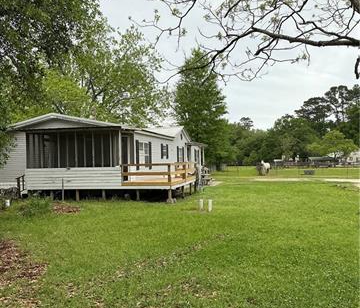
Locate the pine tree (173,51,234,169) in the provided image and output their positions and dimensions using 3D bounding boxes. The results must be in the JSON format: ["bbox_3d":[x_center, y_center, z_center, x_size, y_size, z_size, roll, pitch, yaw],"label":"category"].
[{"bbox_3d":[3.250,-5.950,54.000,8.100,17.300,8.000,0,-1,0],"label":"pine tree"}]

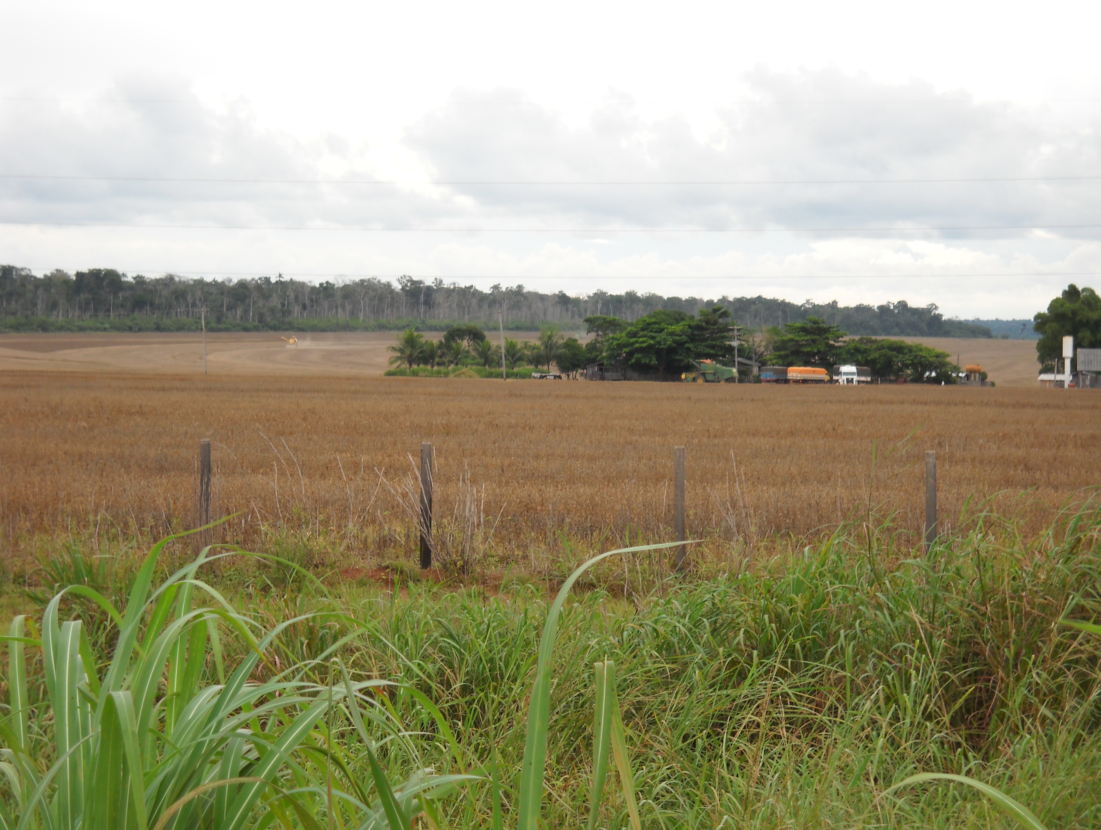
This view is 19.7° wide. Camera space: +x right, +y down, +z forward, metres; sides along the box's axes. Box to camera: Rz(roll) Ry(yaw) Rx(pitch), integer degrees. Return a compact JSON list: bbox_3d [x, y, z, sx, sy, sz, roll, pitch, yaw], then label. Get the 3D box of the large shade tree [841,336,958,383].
[{"bbox_3d":[53.680,-8.310,487.000,17.500,7.450,13.500,0,1,0],"label":"large shade tree"}]

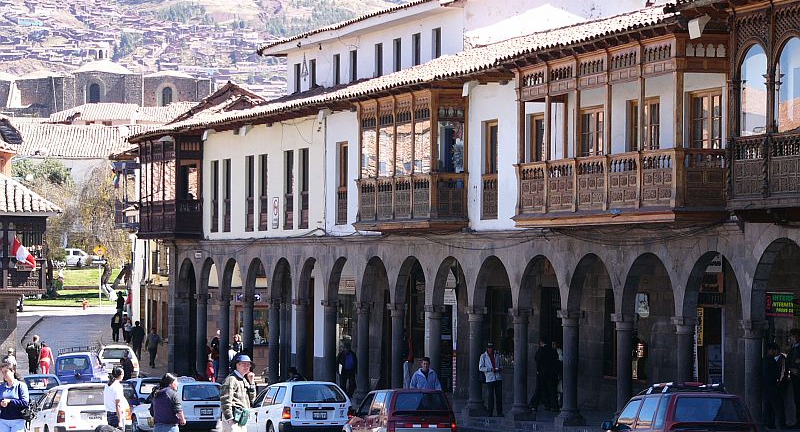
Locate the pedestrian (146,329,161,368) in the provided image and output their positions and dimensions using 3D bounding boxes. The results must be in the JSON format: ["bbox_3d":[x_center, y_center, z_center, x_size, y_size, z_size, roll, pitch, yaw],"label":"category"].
[{"bbox_3d":[-10.153,5.480,108.000,0.560,1.670,0.420,0,-1,-8],"label":"pedestrian"}]

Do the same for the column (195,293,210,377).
[{"bbox_3d":[-6.328,4.007,83.800,0.450,3.050,0.480,0,-1,0],"label":"column"}]

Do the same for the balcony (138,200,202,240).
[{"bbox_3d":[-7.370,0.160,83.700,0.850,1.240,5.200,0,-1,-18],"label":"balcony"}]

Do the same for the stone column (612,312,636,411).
[{"bbox_3d":[4.421,3.091,51.309,0.450,2.306,0.480,0,-1,0],"label":"stone column"}]

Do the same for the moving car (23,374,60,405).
[{"bbox_3d":[-10.963,5.514,80.014,1.460,1.410,3.700,1,-1,-10],"label":"moving car"}]

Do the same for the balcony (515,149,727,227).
[{"bbox_3d":[4.125,-0.576,50.239,1.000,1.101,7.899,0,-1,-19],"label":"balcony"}]

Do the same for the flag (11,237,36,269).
[{"bbox_3d":[-13.264,1.286,92.000,0.950,1.150,0.300,1,-1,-12],"label":"flag"}]

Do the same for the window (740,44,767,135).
[{"bbox_3d":[5.861,-2.078,42.919,0.120,1.495,1.022,0,-1,-19],"label":"window"}]

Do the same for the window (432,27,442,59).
[{"bbox_3d":[1.050,-4.501,68.275,0.150,0.849,0.779,0,-1,-19],"label":"window"}]

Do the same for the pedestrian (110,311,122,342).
[{"bbox_3d":[-14.655,5.712,135.000,0.550,1.660,0.420,0,-1,-8],"label":"pedestrian"}]

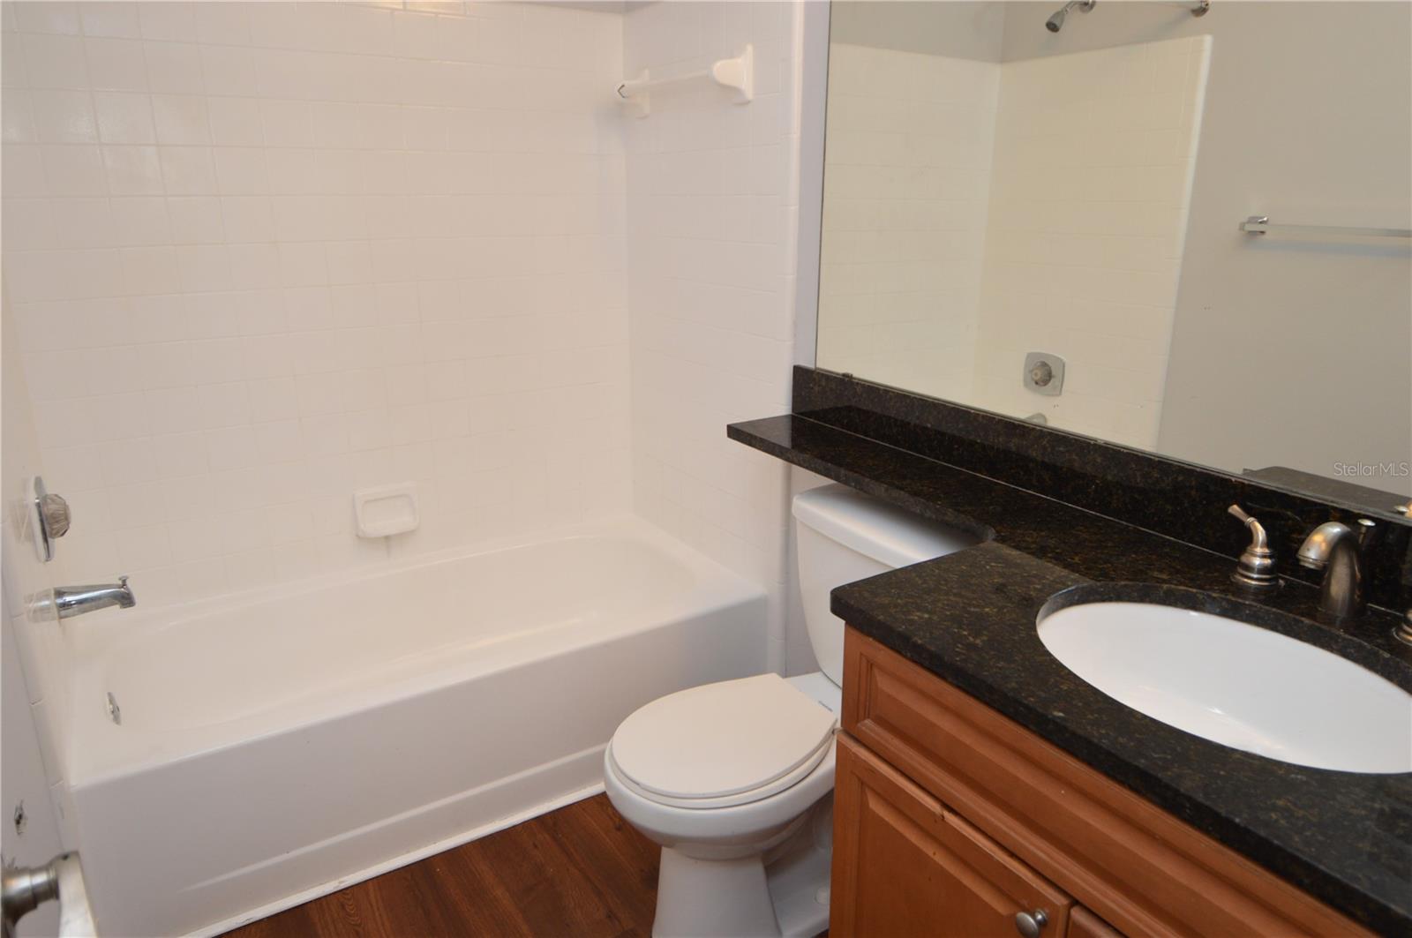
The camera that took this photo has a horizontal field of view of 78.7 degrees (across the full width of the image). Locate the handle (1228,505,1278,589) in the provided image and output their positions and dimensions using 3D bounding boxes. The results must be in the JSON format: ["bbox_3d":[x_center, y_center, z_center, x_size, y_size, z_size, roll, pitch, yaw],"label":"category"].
[{"bbox_3d":[0.732,0.101,1.154,0.053,0.093,0.073,-11,20,-31],"label":"handle"}]

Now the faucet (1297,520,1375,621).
[{"bbox_3d":[0.751,0.119,1.032,0.155,0.132,0.052,-11,20,-31],"label":"faucet"}]

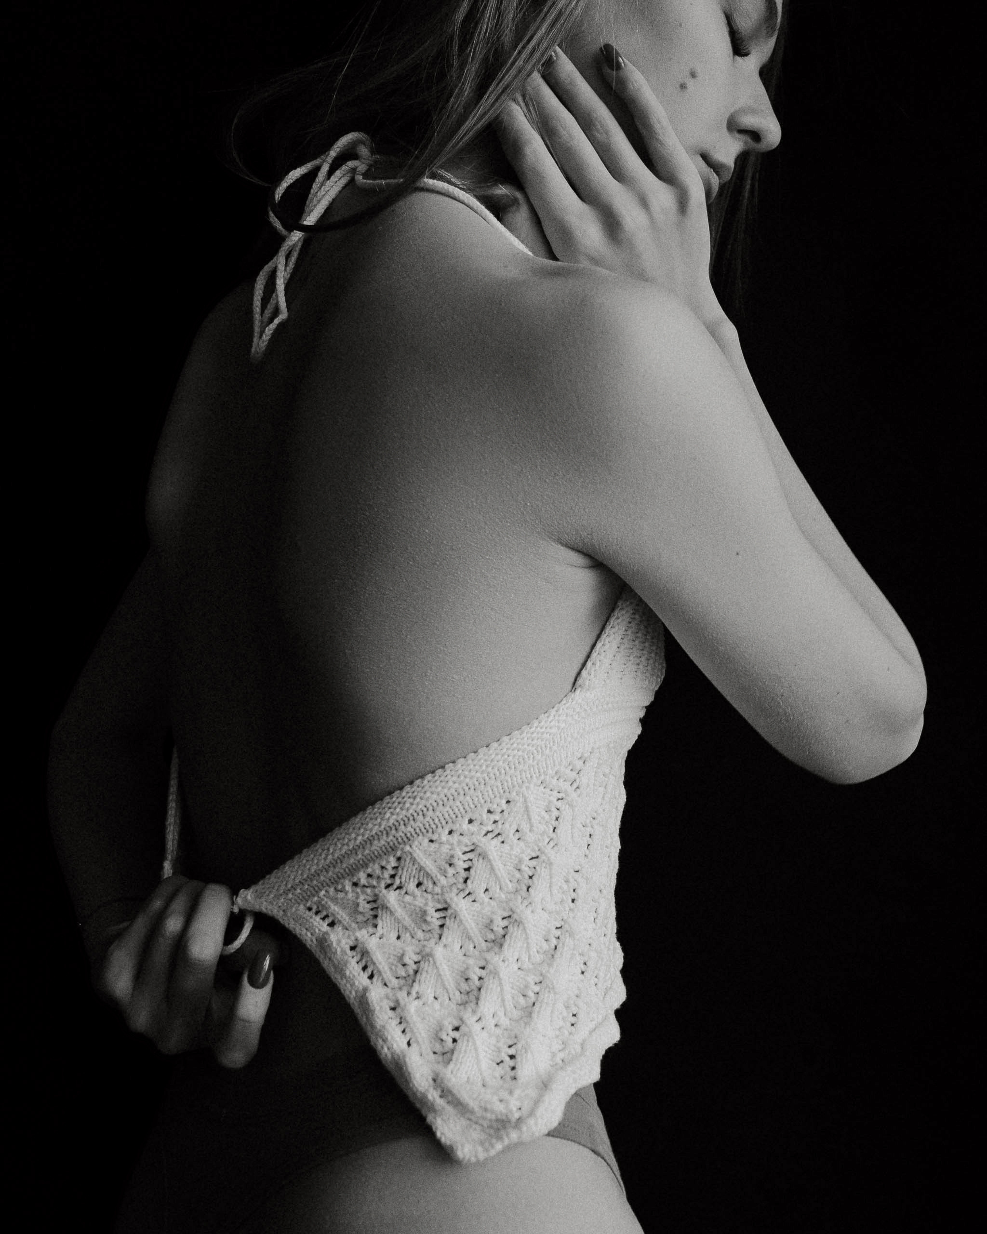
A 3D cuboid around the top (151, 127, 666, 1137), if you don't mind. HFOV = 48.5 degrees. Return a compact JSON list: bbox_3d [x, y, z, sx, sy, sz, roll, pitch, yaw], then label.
[{"bbox_3d":[-0.055,0.015,0.700,0.270,0.580,0.270,2,0,43],"label":"top"}]

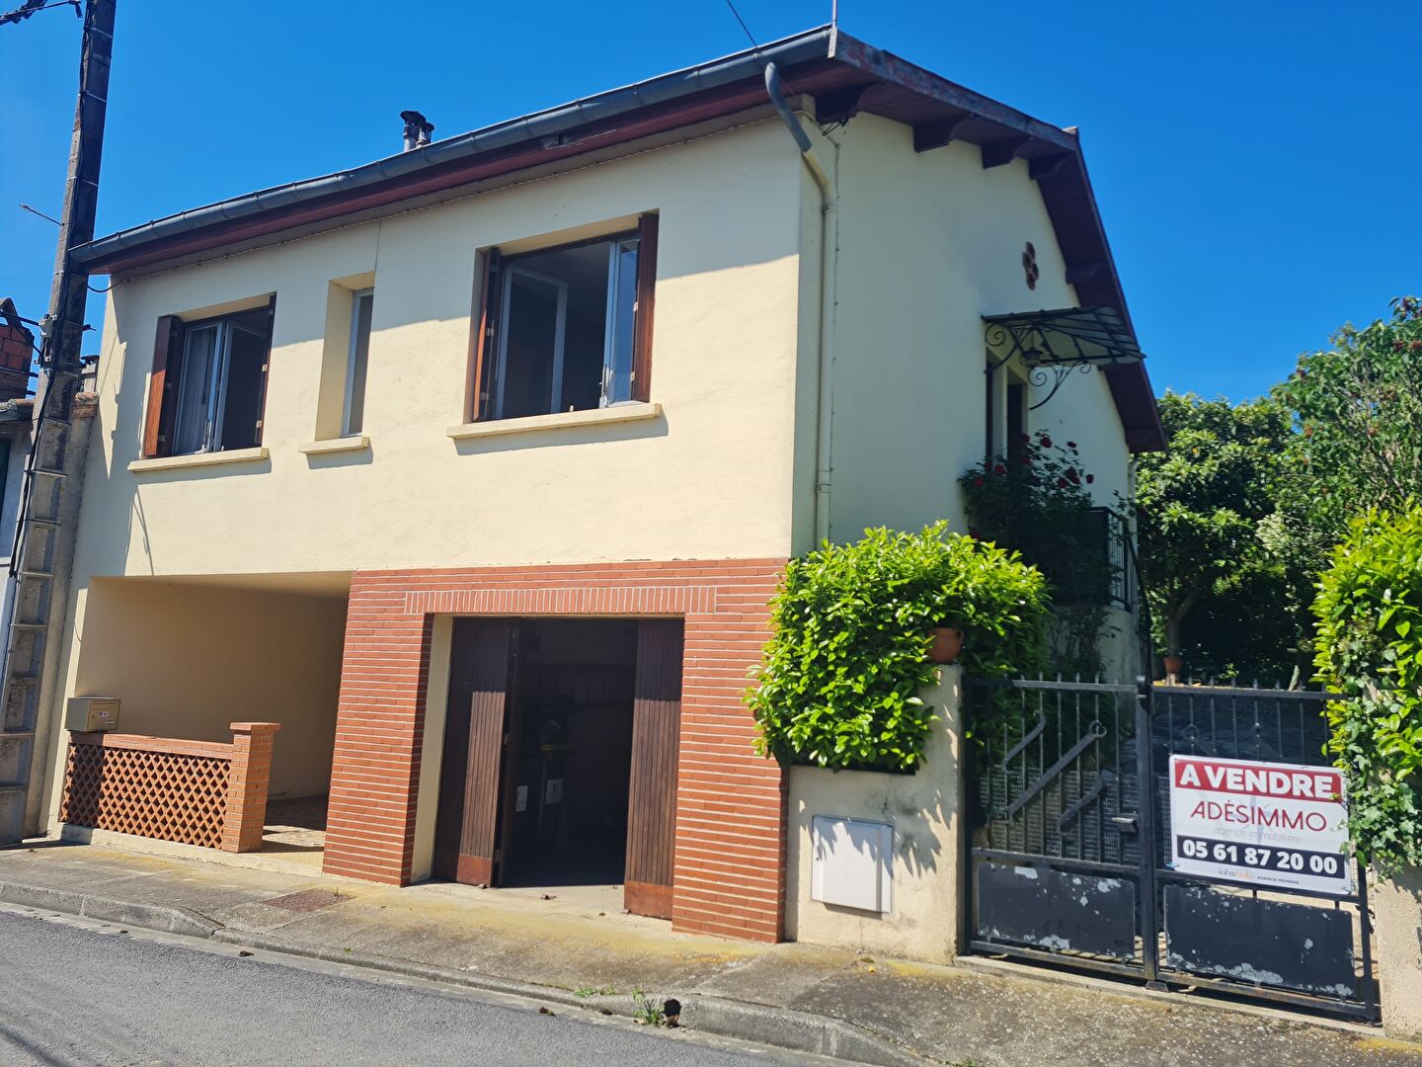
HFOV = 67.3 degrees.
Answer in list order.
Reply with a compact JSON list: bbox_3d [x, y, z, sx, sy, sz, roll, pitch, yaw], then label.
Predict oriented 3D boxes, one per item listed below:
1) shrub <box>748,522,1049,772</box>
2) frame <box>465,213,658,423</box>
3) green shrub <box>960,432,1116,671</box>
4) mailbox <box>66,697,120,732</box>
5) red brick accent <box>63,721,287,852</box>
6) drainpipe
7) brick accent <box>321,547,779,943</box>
[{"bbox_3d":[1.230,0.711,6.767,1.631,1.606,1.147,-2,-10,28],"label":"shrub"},{"bbox_3d":[-1.092,-1.591,8.220,1.724,1.426,0.310,-2,-10,28],"label":"frame"},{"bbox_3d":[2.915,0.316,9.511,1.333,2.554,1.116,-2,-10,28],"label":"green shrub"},{"bbox_3d":[-5.857,1.721,10.120,0.353,0.287,0.279,-2,-10,28],"label":"mailbox"},{"bbox_3d":[-4.915,2.190,9.588,2.567,1.042,0.310,-2,-10,28],"label":"red brick accent"},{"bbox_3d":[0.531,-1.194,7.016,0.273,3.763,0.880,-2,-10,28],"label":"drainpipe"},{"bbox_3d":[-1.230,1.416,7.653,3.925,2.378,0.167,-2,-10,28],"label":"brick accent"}]

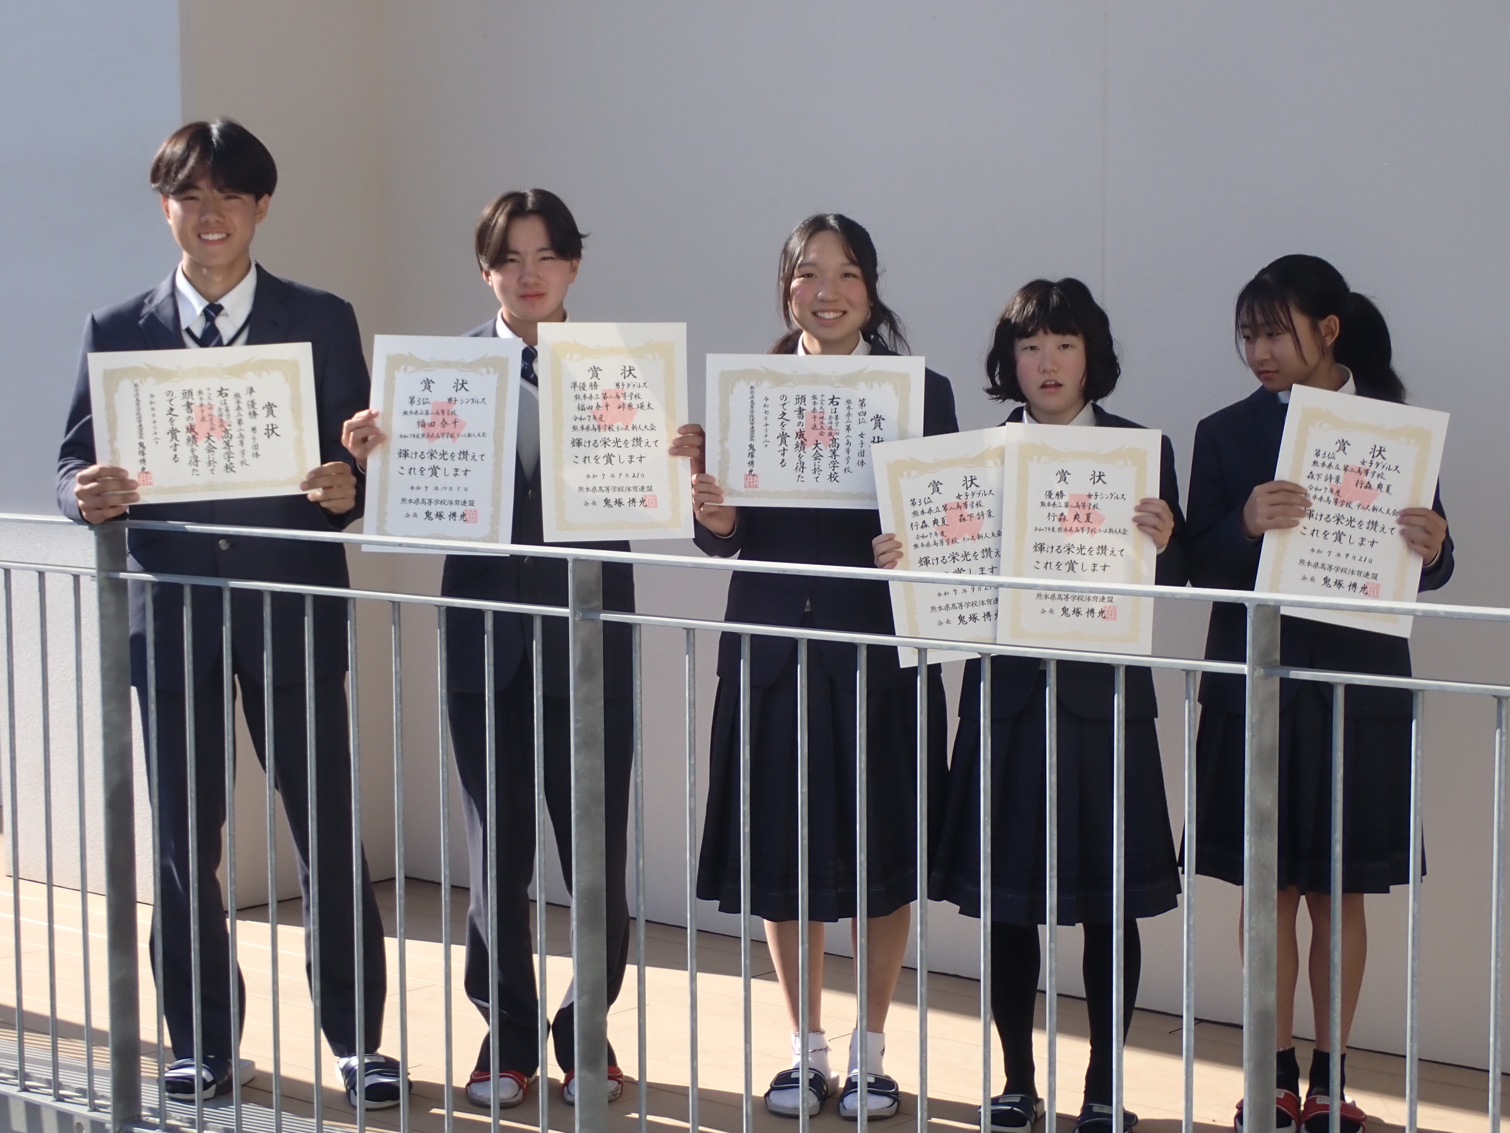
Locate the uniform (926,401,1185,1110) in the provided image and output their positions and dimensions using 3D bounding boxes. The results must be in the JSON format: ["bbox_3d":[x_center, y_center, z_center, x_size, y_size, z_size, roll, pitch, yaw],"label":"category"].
[{"bbox_3d":[0.547,0.341,5.318,0.468,1.283,0.370,0,5,4],"label":"uniform"}]

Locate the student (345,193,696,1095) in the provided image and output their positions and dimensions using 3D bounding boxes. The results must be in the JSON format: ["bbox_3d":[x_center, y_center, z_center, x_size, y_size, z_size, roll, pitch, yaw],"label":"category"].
[{"bbox_3d":[-0.422,0.153,5.472,0.651,1.706,0.400,-1,5,-3],"label":"student"}]

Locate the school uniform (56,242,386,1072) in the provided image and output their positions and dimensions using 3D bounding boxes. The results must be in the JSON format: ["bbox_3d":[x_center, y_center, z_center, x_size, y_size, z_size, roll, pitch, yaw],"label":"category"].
[{"bbox_3d":[-0.997,0.187,5.485,0.608,1.500,0.380,-1,5,-6],"label":"school uniform"}]

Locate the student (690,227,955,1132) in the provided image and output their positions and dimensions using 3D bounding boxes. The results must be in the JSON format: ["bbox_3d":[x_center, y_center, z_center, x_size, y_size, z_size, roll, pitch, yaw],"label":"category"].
[{"bbox_3d":[0.125,0.181,5.415,0.489,1.654,0.380,0,5,2],"label":"student"}]

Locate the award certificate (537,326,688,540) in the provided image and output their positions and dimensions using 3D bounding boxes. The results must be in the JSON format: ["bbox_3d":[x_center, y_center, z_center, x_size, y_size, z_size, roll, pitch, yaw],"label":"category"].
[{"bbox_3d":[-0.251,-0.244,5.280,0.273,0.394,0.010,-2,-2,-11],"label":"award certificate"}]

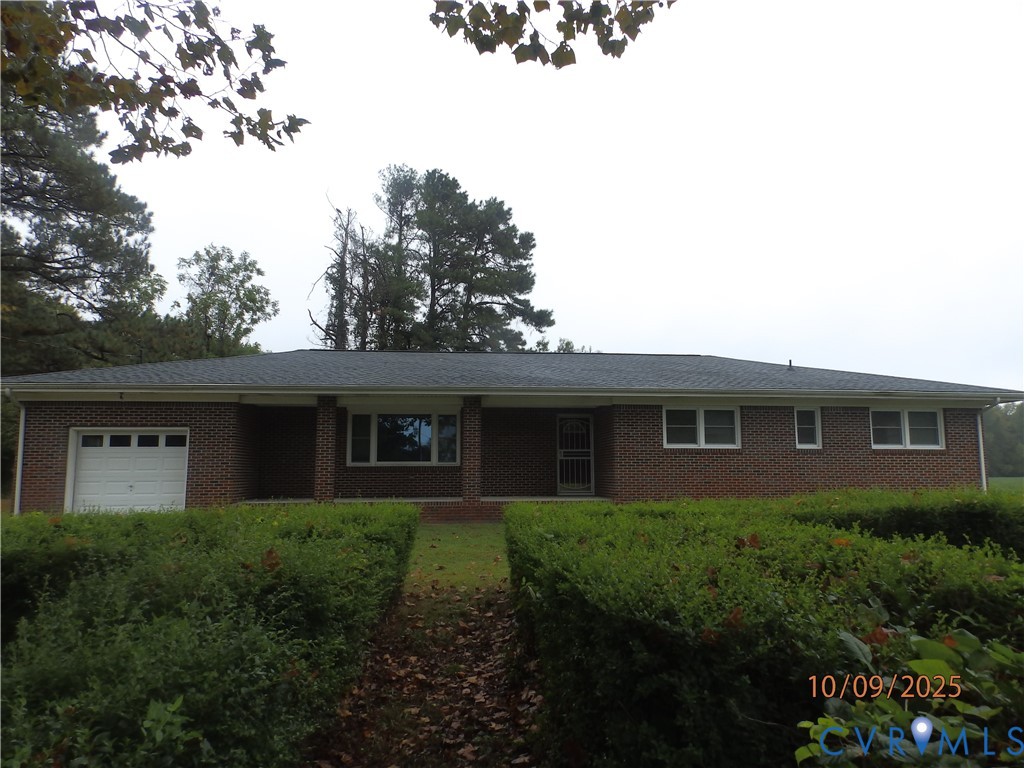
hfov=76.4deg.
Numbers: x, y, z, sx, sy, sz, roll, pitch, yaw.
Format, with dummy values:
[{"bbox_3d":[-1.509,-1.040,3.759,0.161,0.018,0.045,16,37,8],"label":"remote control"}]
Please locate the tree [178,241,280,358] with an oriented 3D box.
[{"bbox_3d":[-15.569,-1.021,35.362,5.589,13.544,5.589,0,-7,0],"label":"tree"}]

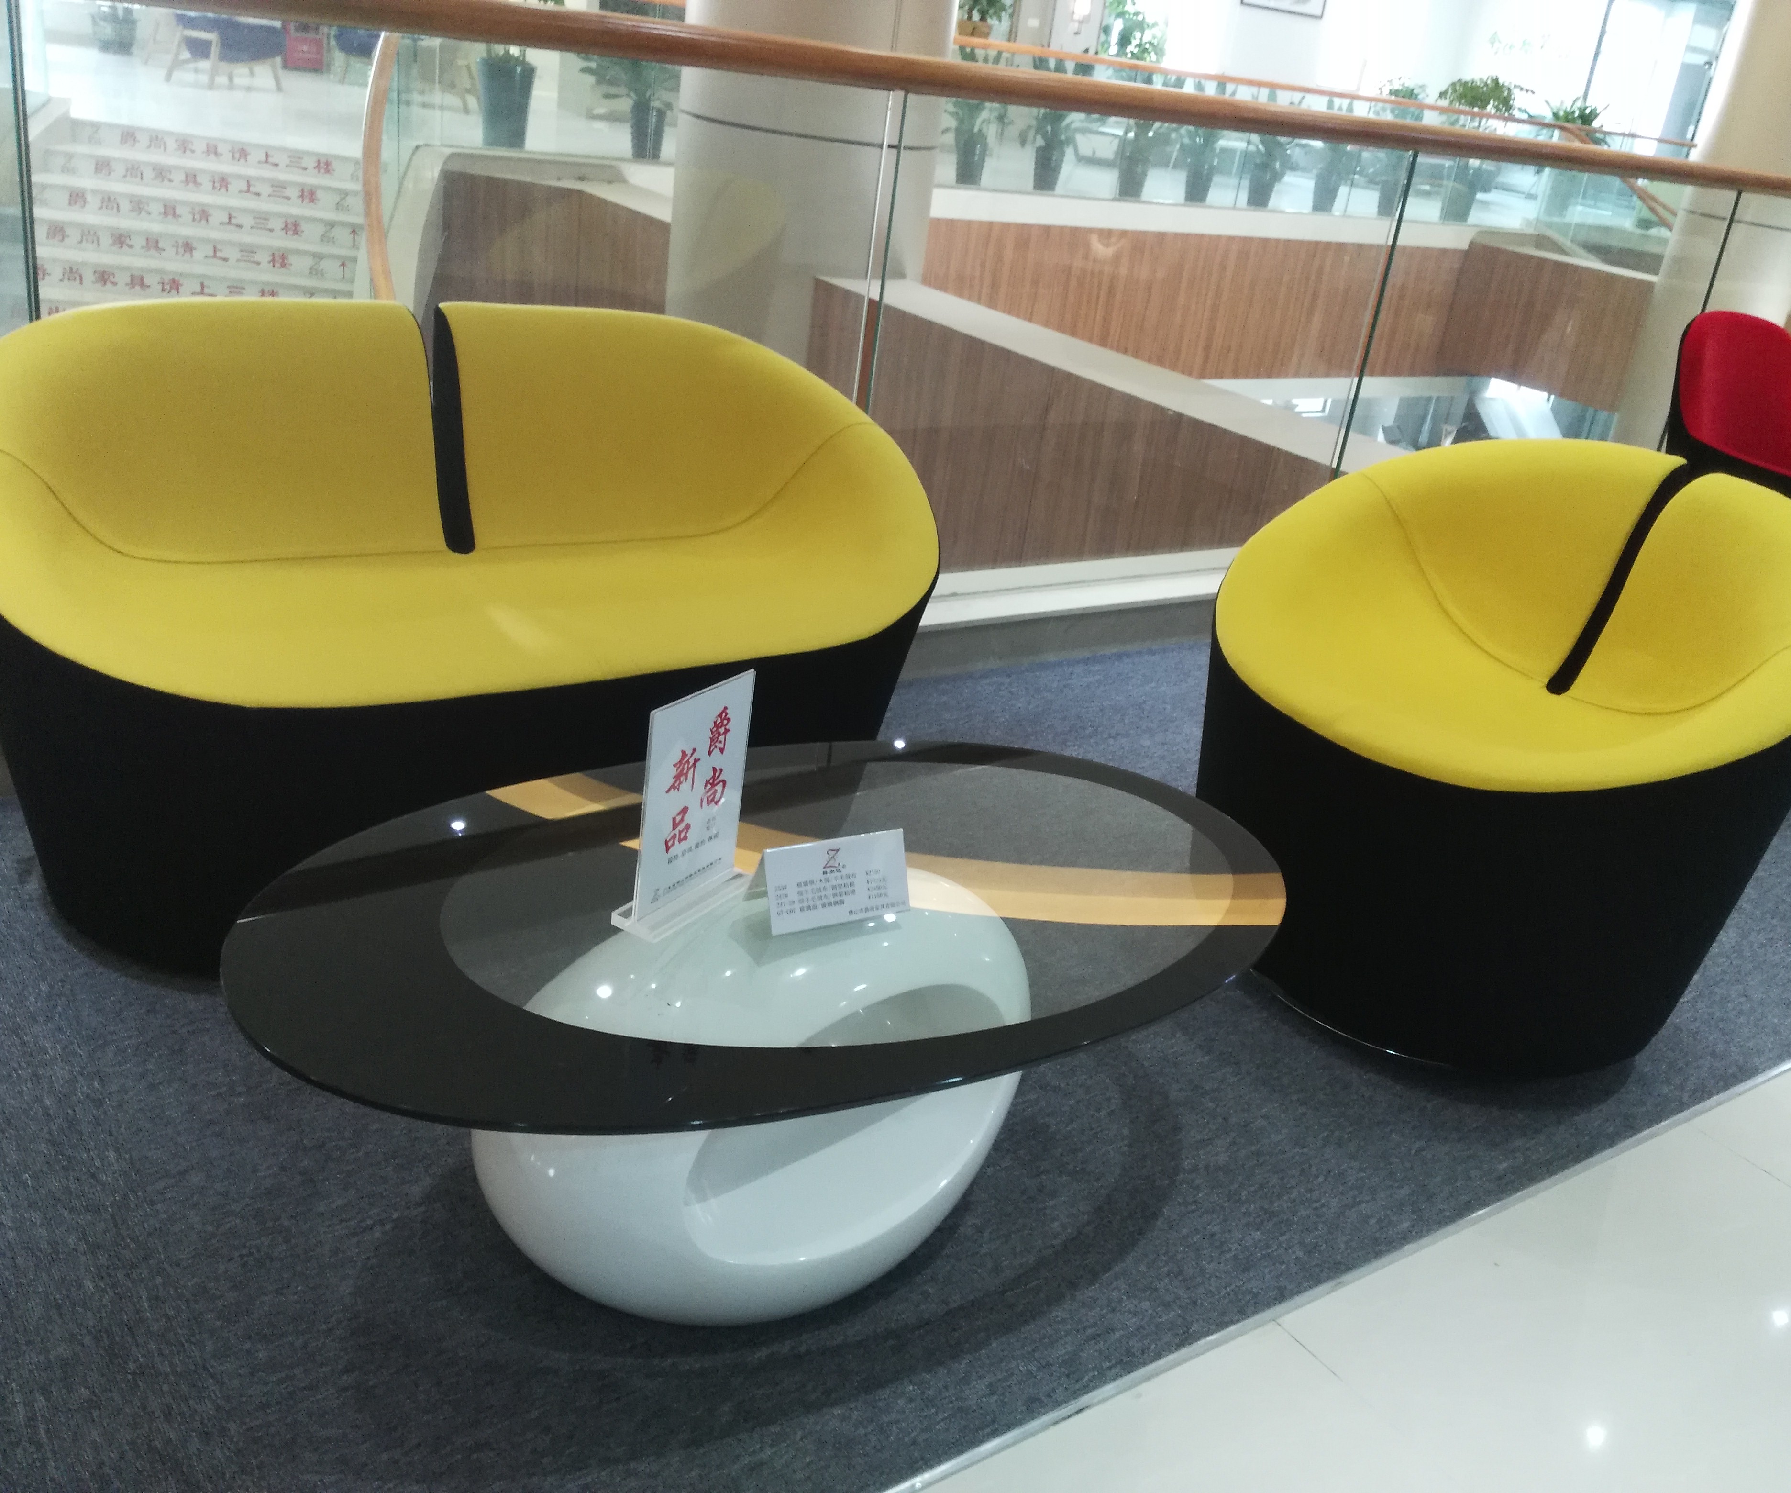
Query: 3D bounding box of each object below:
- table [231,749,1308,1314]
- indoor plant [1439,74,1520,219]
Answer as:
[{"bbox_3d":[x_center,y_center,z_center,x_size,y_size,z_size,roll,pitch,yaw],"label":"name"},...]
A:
[{"bbox_3d":[-0.101,0.326,1.653,1.105,0.412,0.665,-9,28,-34],"label":"table"},{"bbox_3d":[5.787,-5.926,16.000,0.800,1.380,0.800,-9,28,-34],"label":"indoor plant"}]

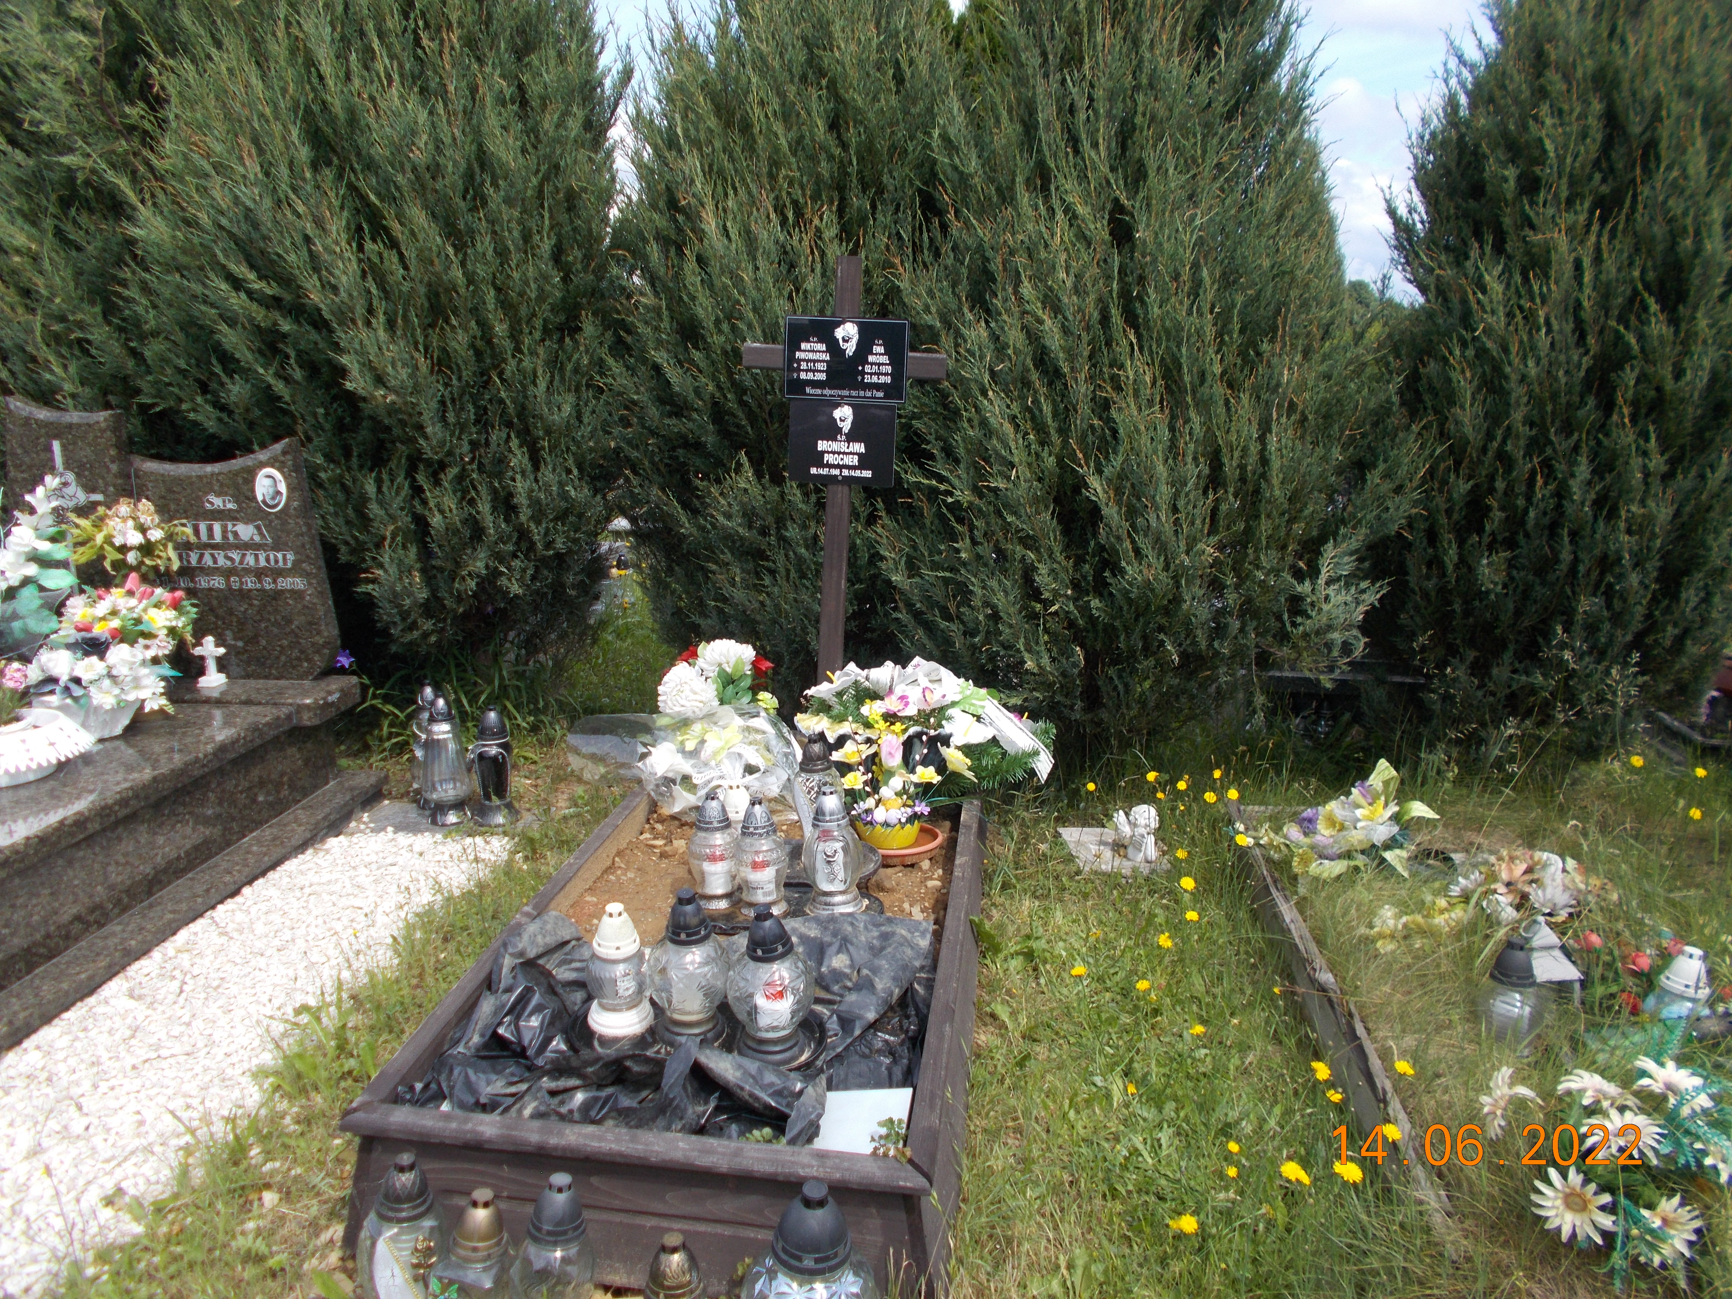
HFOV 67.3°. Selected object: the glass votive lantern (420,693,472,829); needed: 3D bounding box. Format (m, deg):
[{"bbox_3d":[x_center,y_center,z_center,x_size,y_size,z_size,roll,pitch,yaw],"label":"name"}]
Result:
[{"bbox_3d":[-1.181,0.307,3.670,0.143,0.360,0.143,1,13,6],"label":"glass votive lantern"}]

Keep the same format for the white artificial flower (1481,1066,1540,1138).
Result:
[{"bbox_3d":[1.046,0.736,2.115,0.085,0.115,0.105,-3,14,-16],"label":"white artificial flower"}]

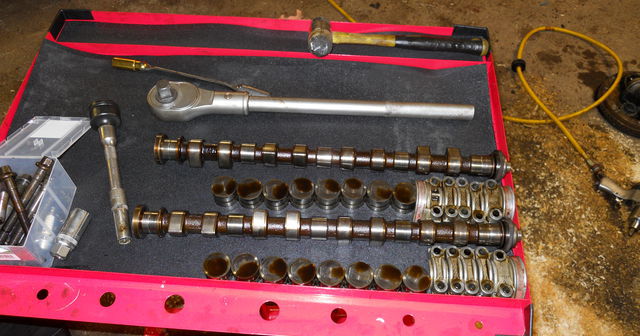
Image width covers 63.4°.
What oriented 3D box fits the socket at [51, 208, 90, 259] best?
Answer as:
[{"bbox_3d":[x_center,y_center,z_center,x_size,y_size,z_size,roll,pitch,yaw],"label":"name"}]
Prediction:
[{"bbox_3d":[-0.281,0.074,0.584,0.022,0.022,0.055,10,58,6],"label":"socket"}]

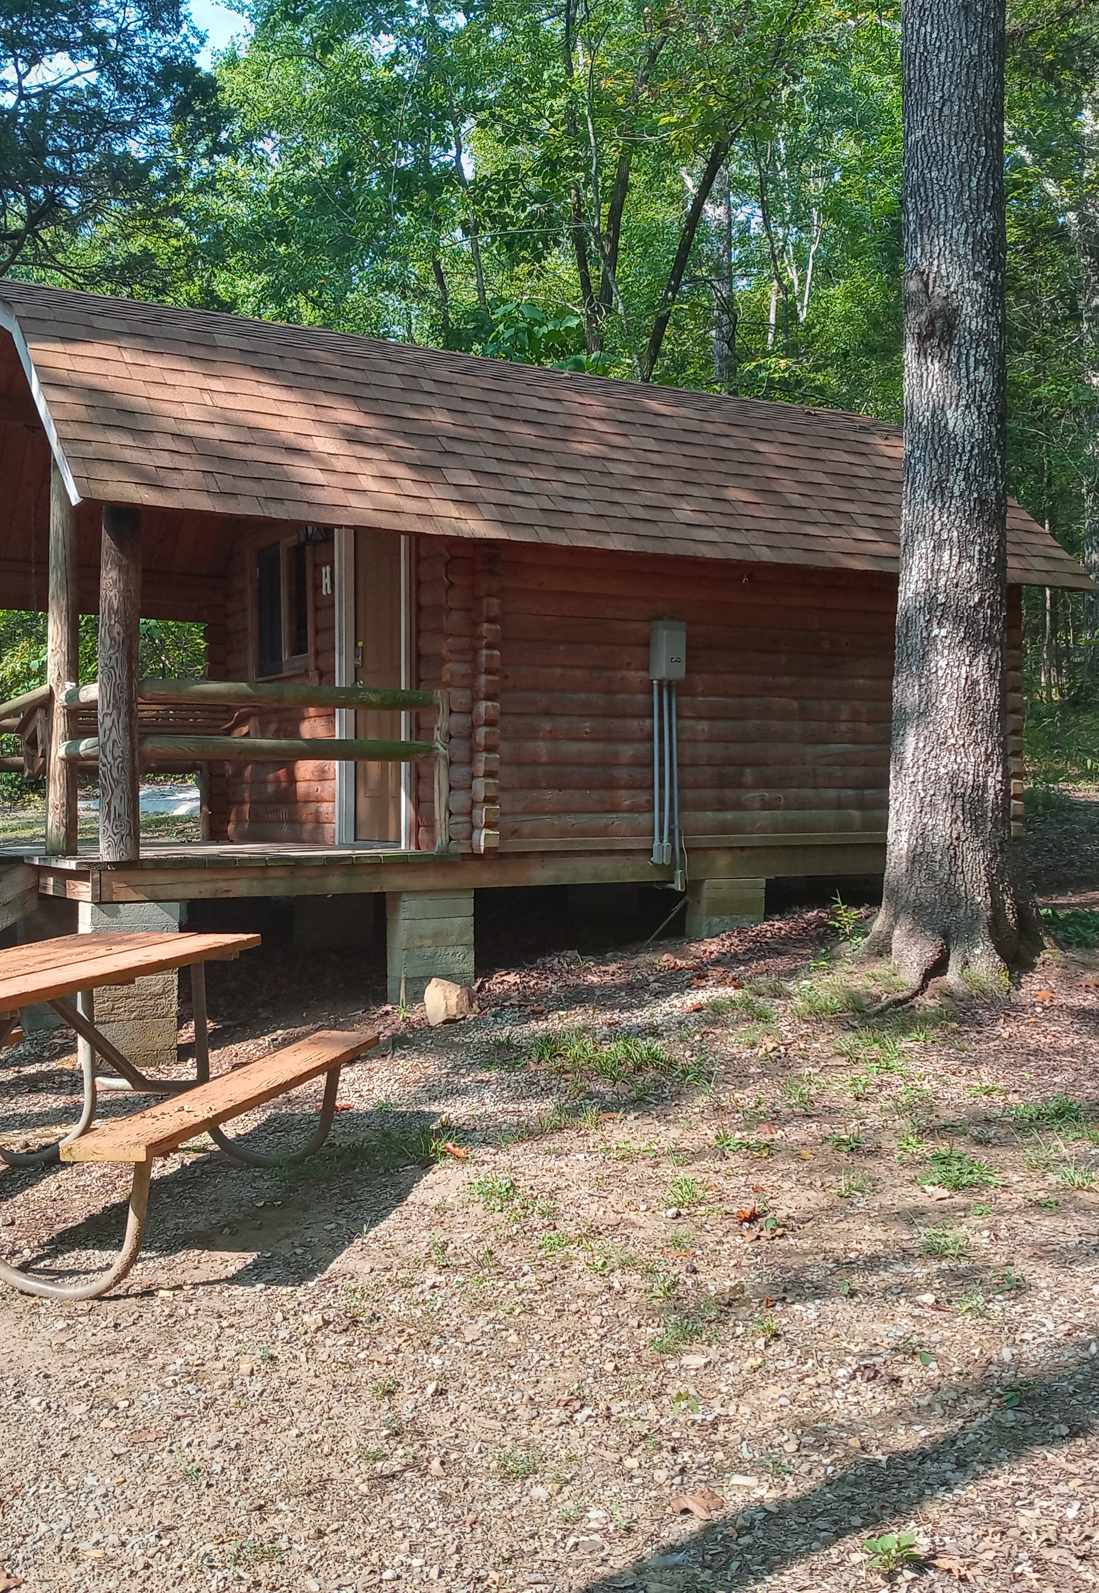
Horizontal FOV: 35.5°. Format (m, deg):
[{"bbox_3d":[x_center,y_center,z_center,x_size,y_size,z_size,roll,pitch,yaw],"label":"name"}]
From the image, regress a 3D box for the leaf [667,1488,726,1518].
[{"bbox_3d":[0.270,1.290,3.140,0.105,0.030,0.085,0,0,5],"label":"leaf"}]

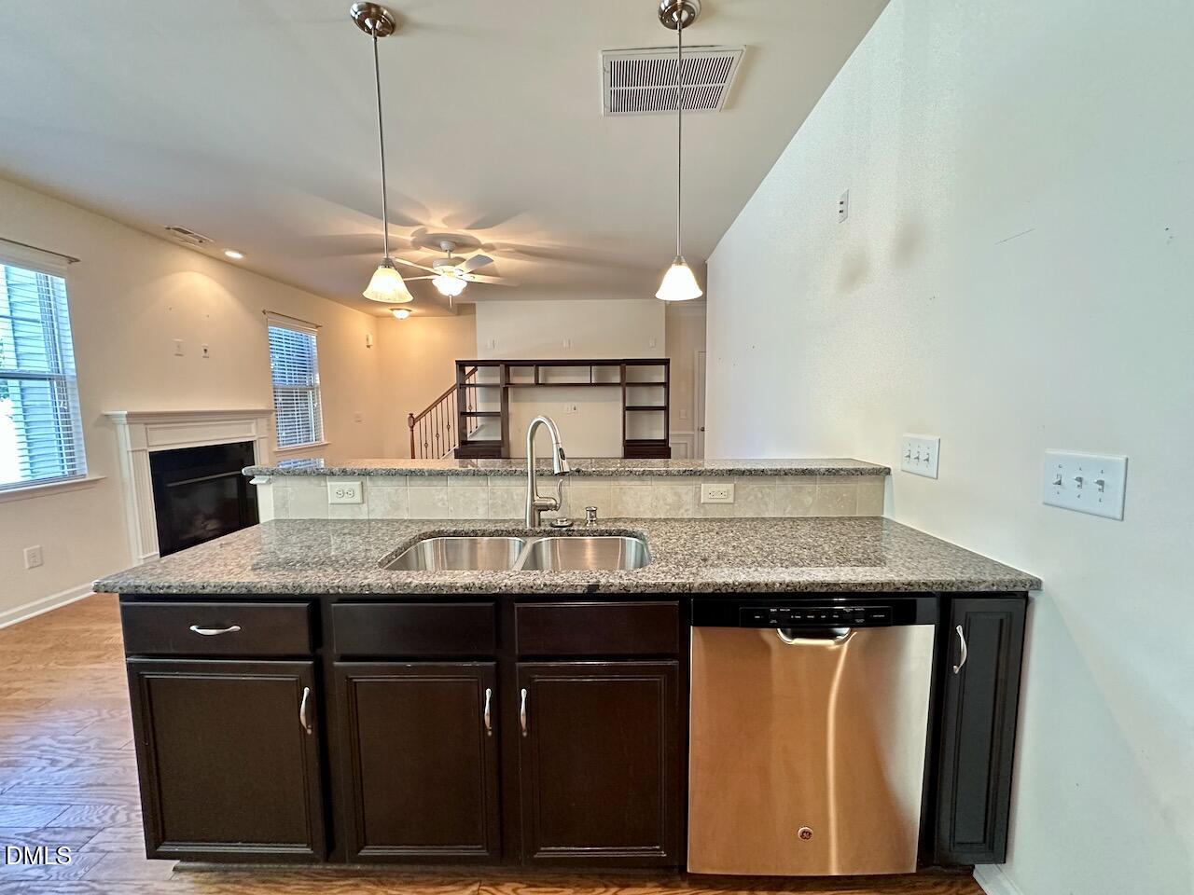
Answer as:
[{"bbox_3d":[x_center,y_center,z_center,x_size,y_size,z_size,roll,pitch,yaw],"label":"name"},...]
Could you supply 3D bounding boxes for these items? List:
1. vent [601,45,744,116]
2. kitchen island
[{"bbox_3d":[0.318,-1.636,2.198,0.586,0.025,0.455,0,5,1],"label":"vent"},{"bbox_3d":[-0.078,0.748,1.535,2.285,0.905,0.668,0,5,1],"label":"kitchen island"}]

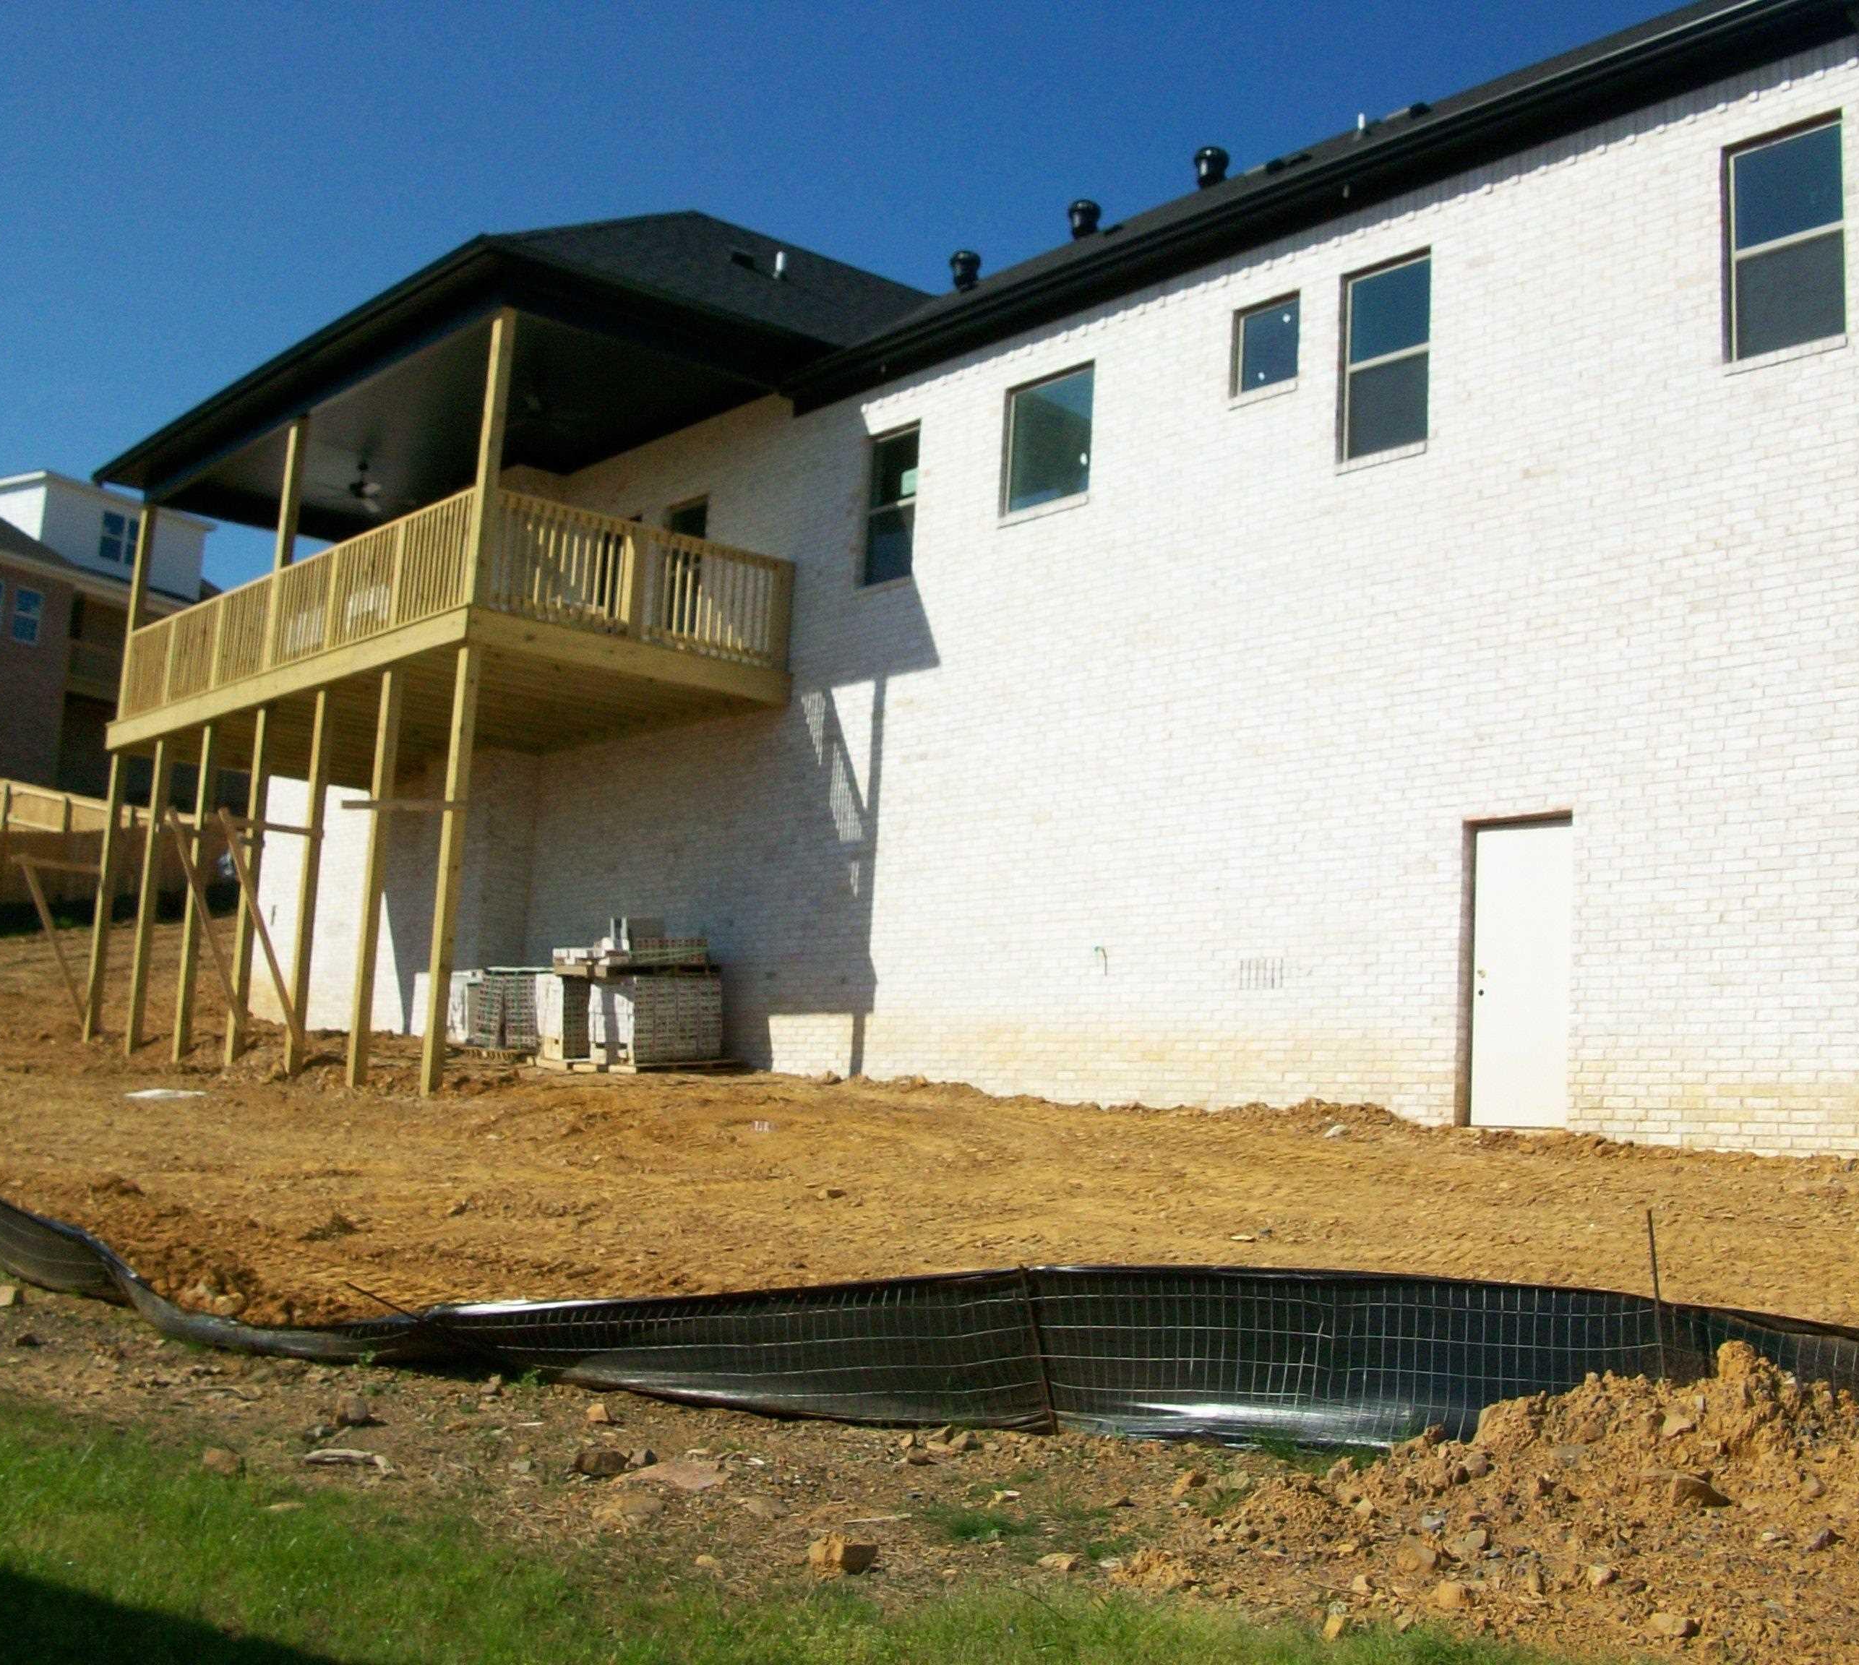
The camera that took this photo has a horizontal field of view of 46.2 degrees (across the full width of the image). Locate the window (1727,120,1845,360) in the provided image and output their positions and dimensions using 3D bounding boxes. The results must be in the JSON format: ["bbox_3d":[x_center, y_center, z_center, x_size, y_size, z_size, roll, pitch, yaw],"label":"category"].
[{"bbox_3d":[5.431,-3.743,13.787,0.110,1.520,0.870,10,-10,-39],"label":"window"}]

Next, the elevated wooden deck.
[{"bbox_3d":[-5.755,-1.835,24.288,3.541,1.428,9.622,10,-10,-39],"label":"elevated wooden deck"}]

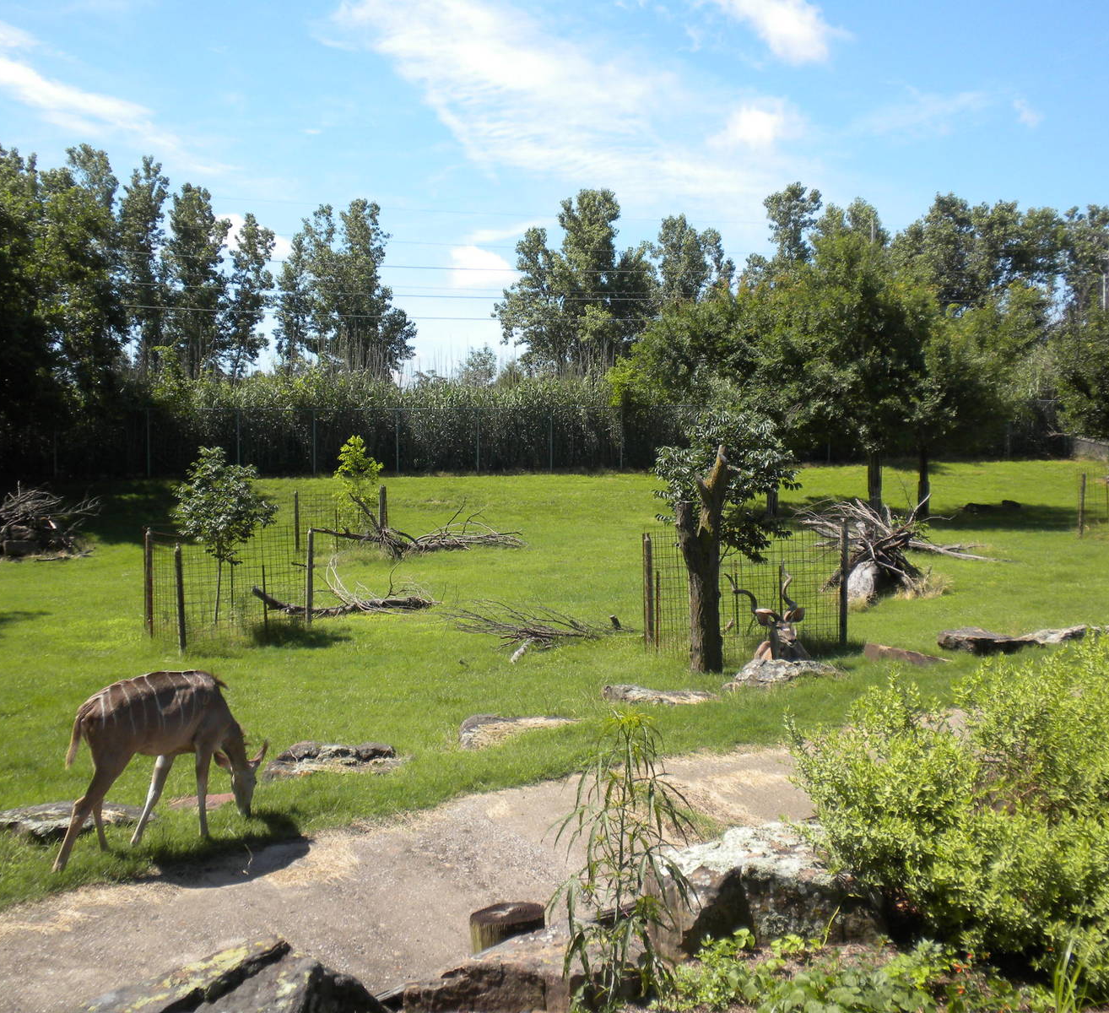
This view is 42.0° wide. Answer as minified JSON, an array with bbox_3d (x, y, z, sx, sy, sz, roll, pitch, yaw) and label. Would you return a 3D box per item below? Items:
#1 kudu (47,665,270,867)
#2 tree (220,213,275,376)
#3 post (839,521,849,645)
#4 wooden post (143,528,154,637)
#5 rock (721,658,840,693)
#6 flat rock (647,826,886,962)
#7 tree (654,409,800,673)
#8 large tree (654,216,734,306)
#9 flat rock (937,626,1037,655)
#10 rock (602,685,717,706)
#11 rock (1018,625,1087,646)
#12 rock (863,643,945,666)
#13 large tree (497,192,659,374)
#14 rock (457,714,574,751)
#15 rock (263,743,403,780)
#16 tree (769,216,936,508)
[{"bbox_3d":[-2.680,1.740,9.879,1.380,1.150,0.420,-3,5,-33],"label":"kudu"},{"bbox_3d":[-14.888,-8.156,69.583,2.610,11.870,2.800,0,4,0],"label":"tree"},{"bbox_3d":[3.832,1.012,19.100,0.100,1.680,0.100,0,5,0],"label":"post"},{"bbox_3d":[-5.159,0.982,18.303,0.120,1.390,0.120,0,4,0],"label":"wooden post"},{"bbox_3d":[2.634,1.983,16.800,1.270,0.300,0.800,0,5,-5],"label":"rock"},{"bbox_3d":[1.292,2.303,8.770,1.320,0.460,0.900,1,5,9],"label":"flat rock"},{"bbox_3d":[1.940,0.303,16.670,1.650,2.980,1.500,0,4,0],"label":"tree"},{"bbox_3d":[7.630,-10.086,80.000,4.900,12.200,4.900,0,5,0],"label":"large tree"},{"bbox_3d":[5.402,1.649,18.048,1.150,0.230,0.650,1,5,17],"label":"flat rock"},{"bbox_3d":[1.095,1.946,15.062,1.140,0.130,0.500,0,5,4],"label":"rock"},{"bbox_3d":[6.226,1.601,18.072,0.880,0.200,0.600,0,4,0],"label":"rock"},{"bbox_3d":[4.372,1.872,18.100,1.080,0.240,0.550,1,6,12],"label":"rock"},{"bbox_3d":[1.052,-8.995,71.525,7.950,13.250,7.500,0,4,0],"label":"large tree"},{"bbox_3d":[-0.368,2.226,14.200,1.150,0.220,0.750,-1,5,-8],"label":"rock"},{"bbox_3d":[-1.879,2.158,12.270,1.120,0.170,0.520,-1,5,-9],"label":"rock"},{"bbox_3d":[7.949,-3.813,38.500,4.600,7.800,4.500,0,5,0],"label":"tree"}]

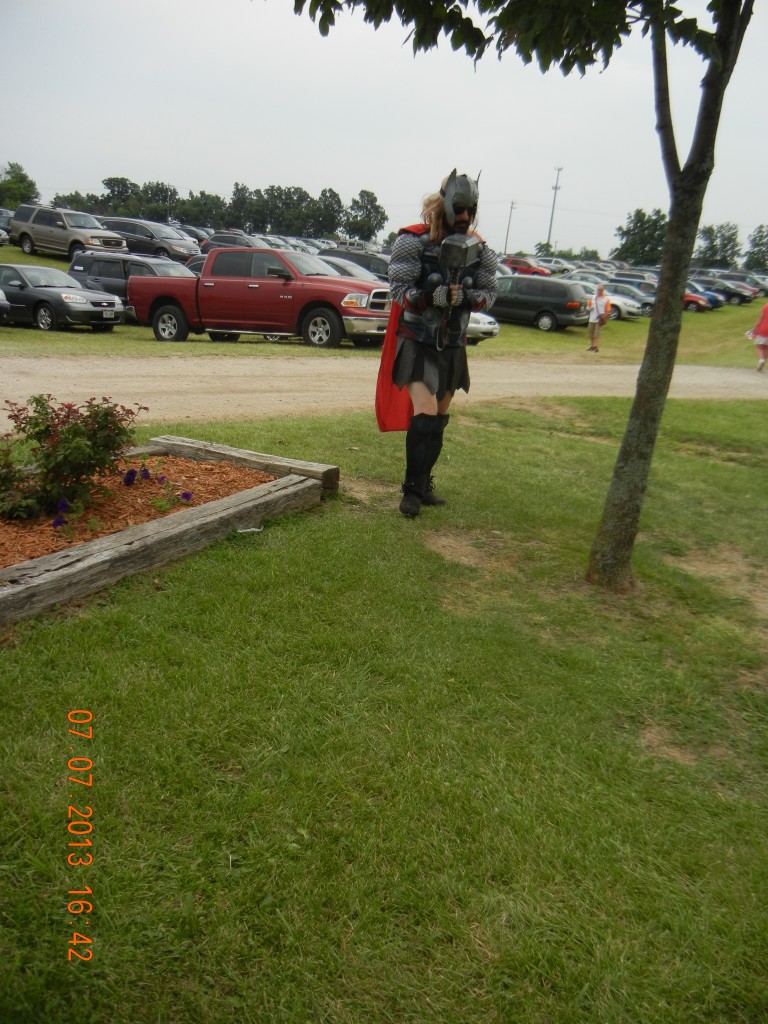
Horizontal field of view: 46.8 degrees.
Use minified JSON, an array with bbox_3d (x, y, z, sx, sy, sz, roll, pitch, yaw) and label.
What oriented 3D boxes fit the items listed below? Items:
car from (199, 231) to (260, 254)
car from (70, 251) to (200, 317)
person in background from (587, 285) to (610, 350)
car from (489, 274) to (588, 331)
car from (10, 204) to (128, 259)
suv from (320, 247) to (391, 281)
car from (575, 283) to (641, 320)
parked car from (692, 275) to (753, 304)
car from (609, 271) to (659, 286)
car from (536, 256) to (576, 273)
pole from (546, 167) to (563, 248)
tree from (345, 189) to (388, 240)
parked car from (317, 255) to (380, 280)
[{"bbox_3d":[-6.650,-12.750,43.400,4.570,1.670,1.830,13,19,26],"label":"car"},{"bbox_3d":[-5.980,-5.800,23.200,4.750,1.770,1.870,13,19,25],"label":"car"},{"bbox_3d":[5.520,-5.030,22.900,0.620,1.740,0.420,13,18,23],"label":"person in background"},{"bbox_3d":[4.680,-7.350,31.200,4.900,1.720,1.870,12,18,23],"label":"car"},{"bbox_3d":[-12.750,-11.150,35.800,5.200,1.920,2.000,14,19,28],"label":"car"},{"bbox_3d":[0.020,-7.570,29.000,4.700,1.720,1.870,13,19,24],"label":"suv"},{"bbox_3d":[8.500,-8.950,37.300,4.750,1.470,1.840,12,18,22],"label":"car"},{"bbox_3d":[20.600,-13.750,55.200,4.750,1.460,1.800,14,20,29],"label":"parked car"},{"bbox_3d":[17.476,-15.279,60.000,4.650,1.680,1.820,13,19,25],"label":"car"},{"bbox_3d":[19.600,-27.900,101.000,4.600,1.730,1.820,13,19,25],"label":"car"},{"bbox_3d":[44.045,-78.890,230.000,2.200,22.000,2.200,5,17,0],"label":"pole"},{"bbox_3d":[-3.254,-54.659,165.000,7.800,10.800,8.200,4,17,-1],"label":"tree"},{"bbox_3d":[-1.500,-6.050,23.900,4.700,1.460,1.800,12,18,21],"label":"parked car"}]

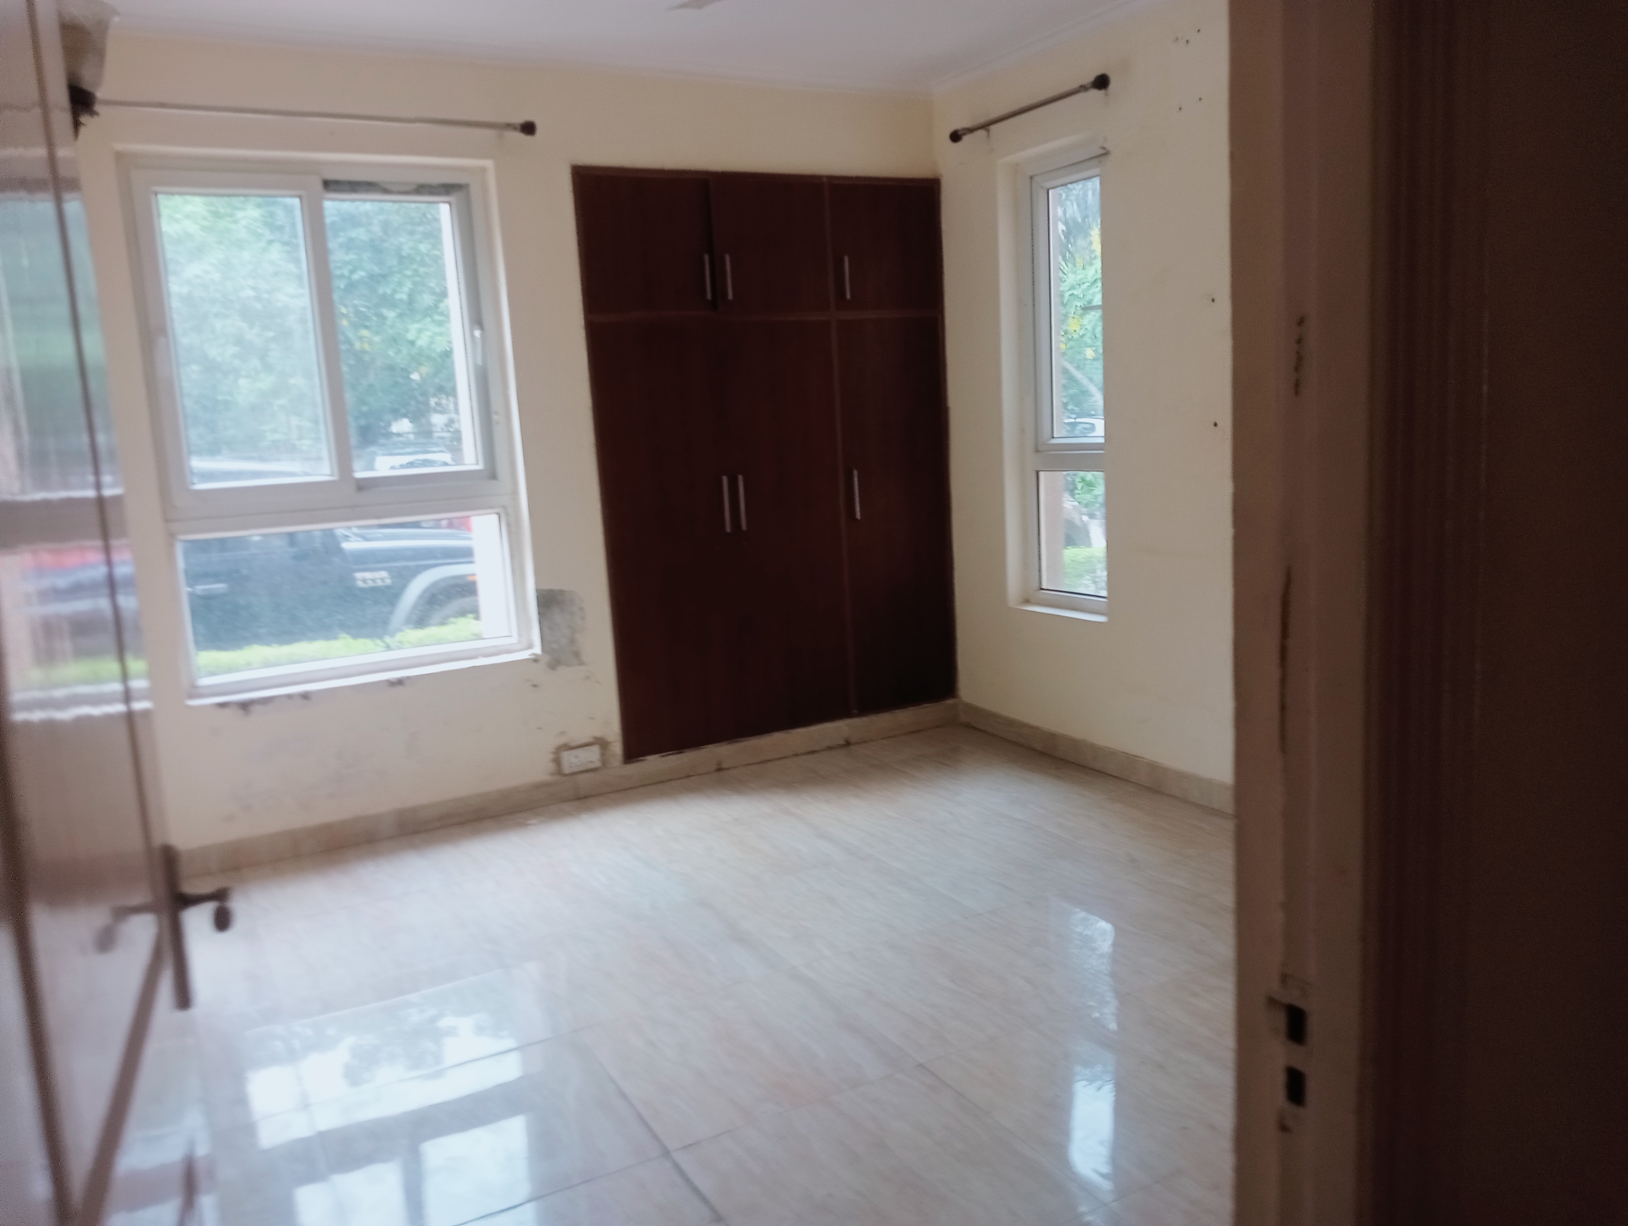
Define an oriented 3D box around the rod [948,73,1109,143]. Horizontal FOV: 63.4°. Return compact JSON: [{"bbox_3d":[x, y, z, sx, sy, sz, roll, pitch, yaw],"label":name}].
[{"bbox_3d":[0.773,-1.827,4.840,0.085,0.065,0.930,-8,11,-28],"label":"rod"}]

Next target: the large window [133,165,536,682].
[{"bbox_3d":[-1.621,-0.639,4.556,1.180,1.725,0.090,-8,11,-28],"label":"large window"}]

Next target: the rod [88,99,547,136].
[{"bbox_3d":[-1.591,-1.608,4.269,1.390,0.055,0.090,-8,11,-28],"label":"rod"}]

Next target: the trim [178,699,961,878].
[{"bbox_3d":[-0.768,0.641,5.079,3.182,0.105,0.020,-8,11,-28],"label":"trim"}]

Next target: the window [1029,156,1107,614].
[{"bbox_3d":[0.991,-0.838,4.938,0.080,1.670,0.540,-8,11,-28],"label":"window"}]

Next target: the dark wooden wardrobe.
[{"bbox_3d":[-0.242,-0.645,5.476,1.555,2.197,0.510,-8,11,-28],"label":"dark wooden wardrobe"}]

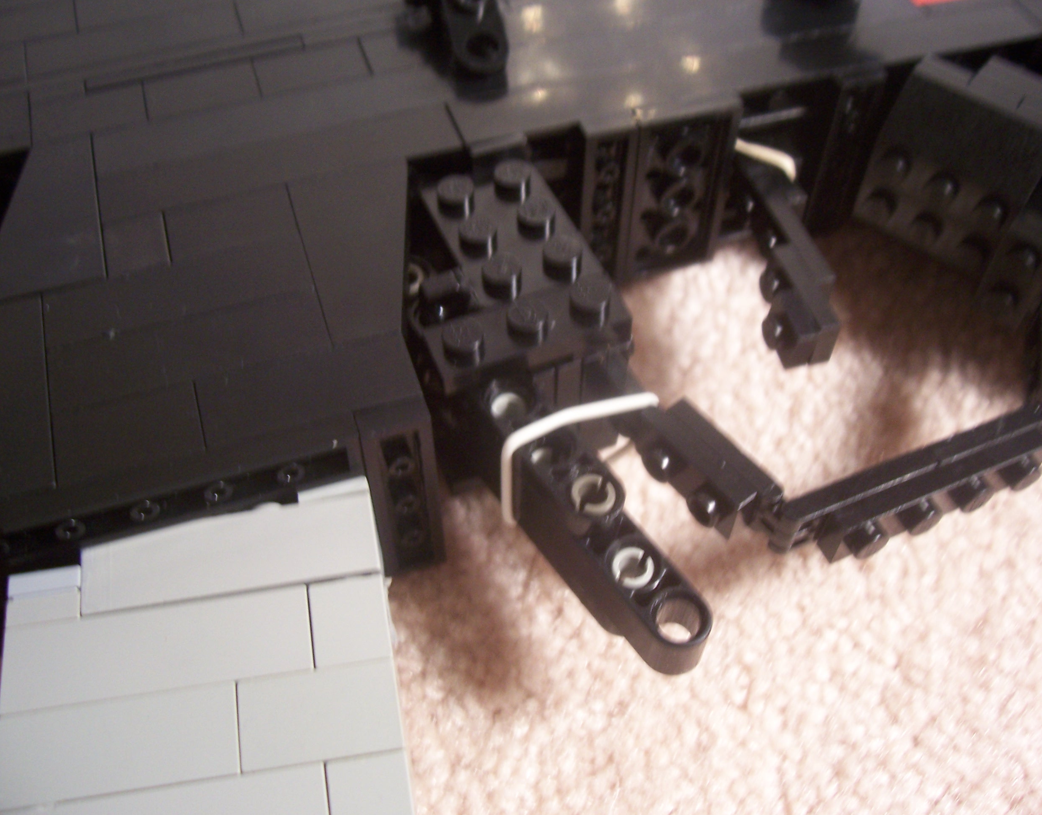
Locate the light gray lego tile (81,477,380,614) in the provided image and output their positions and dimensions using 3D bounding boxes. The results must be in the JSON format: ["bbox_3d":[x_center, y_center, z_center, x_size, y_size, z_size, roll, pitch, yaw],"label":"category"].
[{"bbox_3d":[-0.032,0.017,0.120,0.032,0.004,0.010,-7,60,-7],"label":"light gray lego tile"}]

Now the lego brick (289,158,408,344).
[{"bbox_3d":[-0.019,-0.018,0.136,0.016,0.006,0.029,-15,55,-10],"label":"lego brick"}]

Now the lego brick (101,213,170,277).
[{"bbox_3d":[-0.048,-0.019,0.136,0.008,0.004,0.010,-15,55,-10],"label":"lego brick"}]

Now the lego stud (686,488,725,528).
[{"bbox_3d":[0.023,0.012,0.132,0.002,0.005,0.005,-34,60,-20],"label":"lego stud"}]

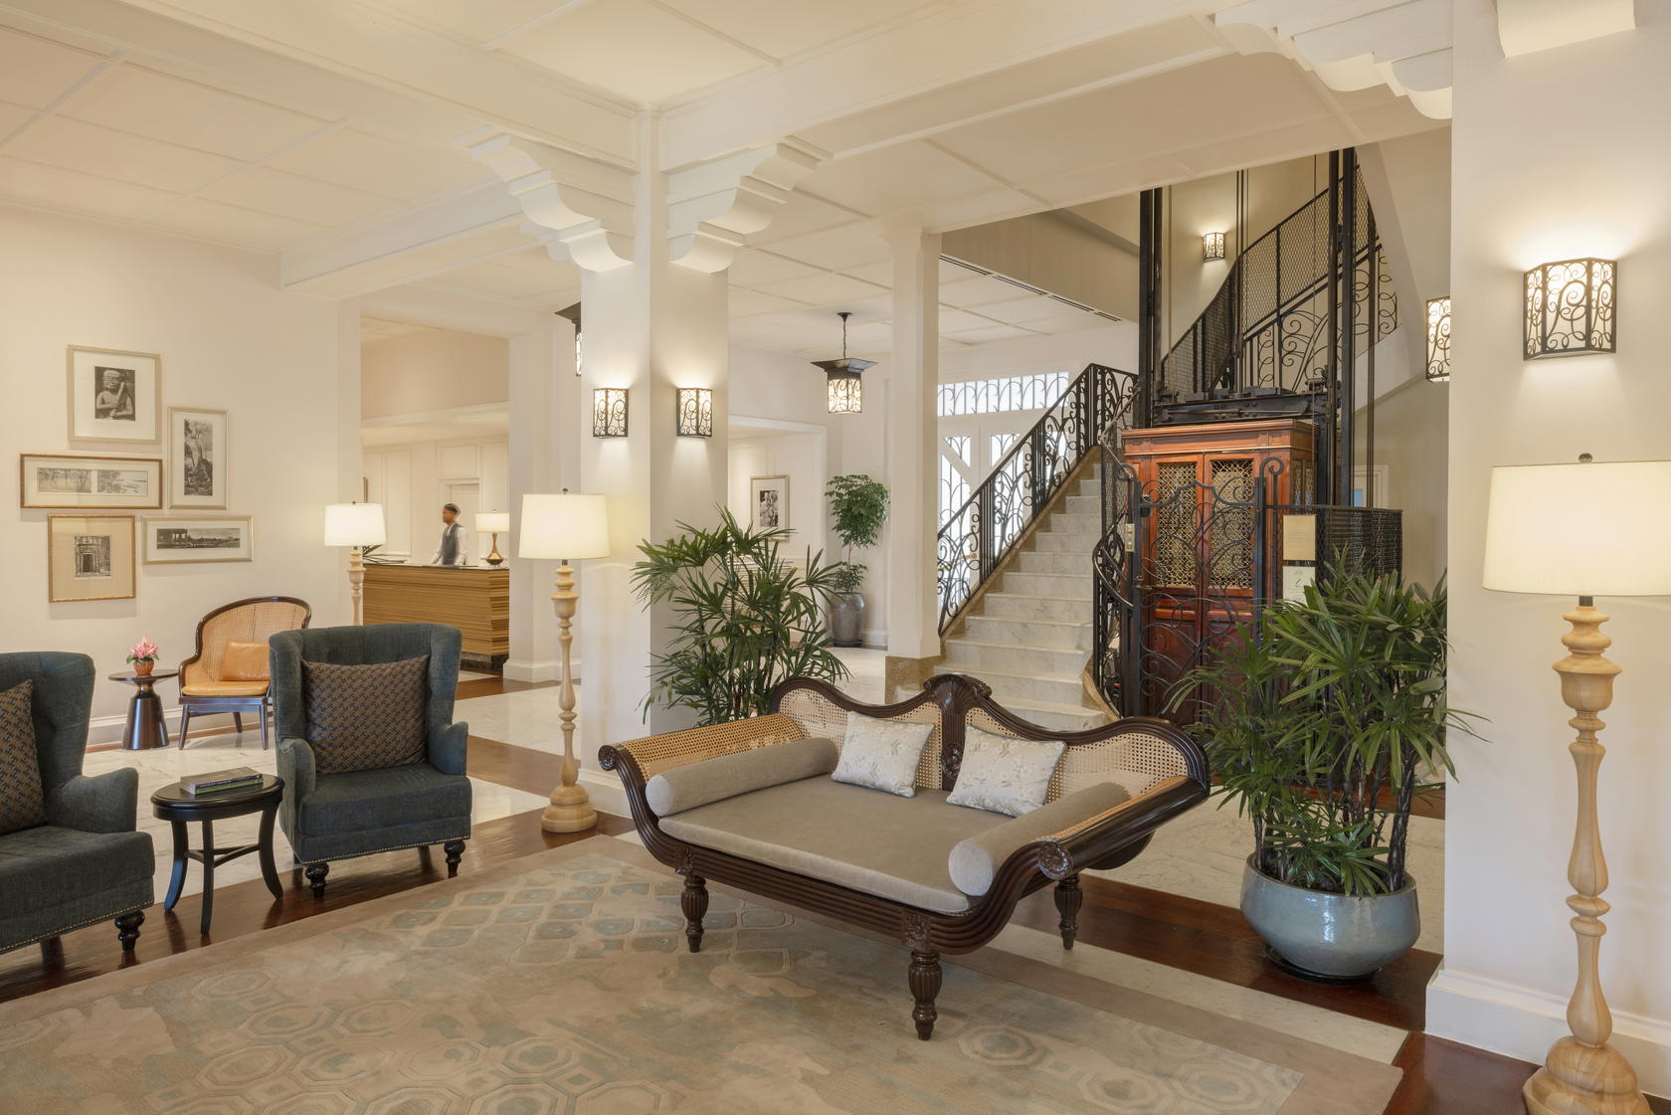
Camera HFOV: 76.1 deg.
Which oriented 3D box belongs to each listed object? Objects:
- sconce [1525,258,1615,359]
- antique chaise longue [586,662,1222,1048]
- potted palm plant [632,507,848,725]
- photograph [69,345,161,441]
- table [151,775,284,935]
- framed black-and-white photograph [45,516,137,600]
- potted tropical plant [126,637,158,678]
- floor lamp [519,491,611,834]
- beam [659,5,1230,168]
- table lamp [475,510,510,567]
[{"bbox_3d":[2.010,-0.681,2.931,0.213,0.243,0.095,1,2,39],"label":"sconce"},{"bbox_3d":[0.161,0.941,3.881,2.025,0.965,1.035,2,3,40],"label":"antique chaise longue"},{"bbox_3d":[-0.458,0.542,5.480,1.050,1.590,0.970,0,2,-5],"label":"potted palm plant"},{"bbox_3d":[-4.810,-1.072,7.146,0.030,0.636,0.544,1,2,39],"label":"photograph"},{"bbox_3d":[-2.447,1.166,4.223,0.525,0.490,0.525,2,3,40],"label":"table"},{"bbox_3d":[-5.080,0.002,7.311,0.030,0.581,0.513,2,3,40],"label":"framed black-and-white photograph"},{"bbox_3d":[-4.687,0.666,7.237,0.220,0.275,0.220,-1,2,-33],"label":"potted tropical plant"},{"bbox_3d":[-1.339,0.510,5.351,0.457,1.660,0.457,0,2,-14],"label":"floor lamp"},{"bbox_3d":[0.538,-1.986,4.263,3.403,0.329,0.372,1,2,39],"label":"beam"},{"bbox_3d":[-3.692,-0.217,11.573,0.410,0.610,0.410,-1,2,-18],"label":"table lamp"}]

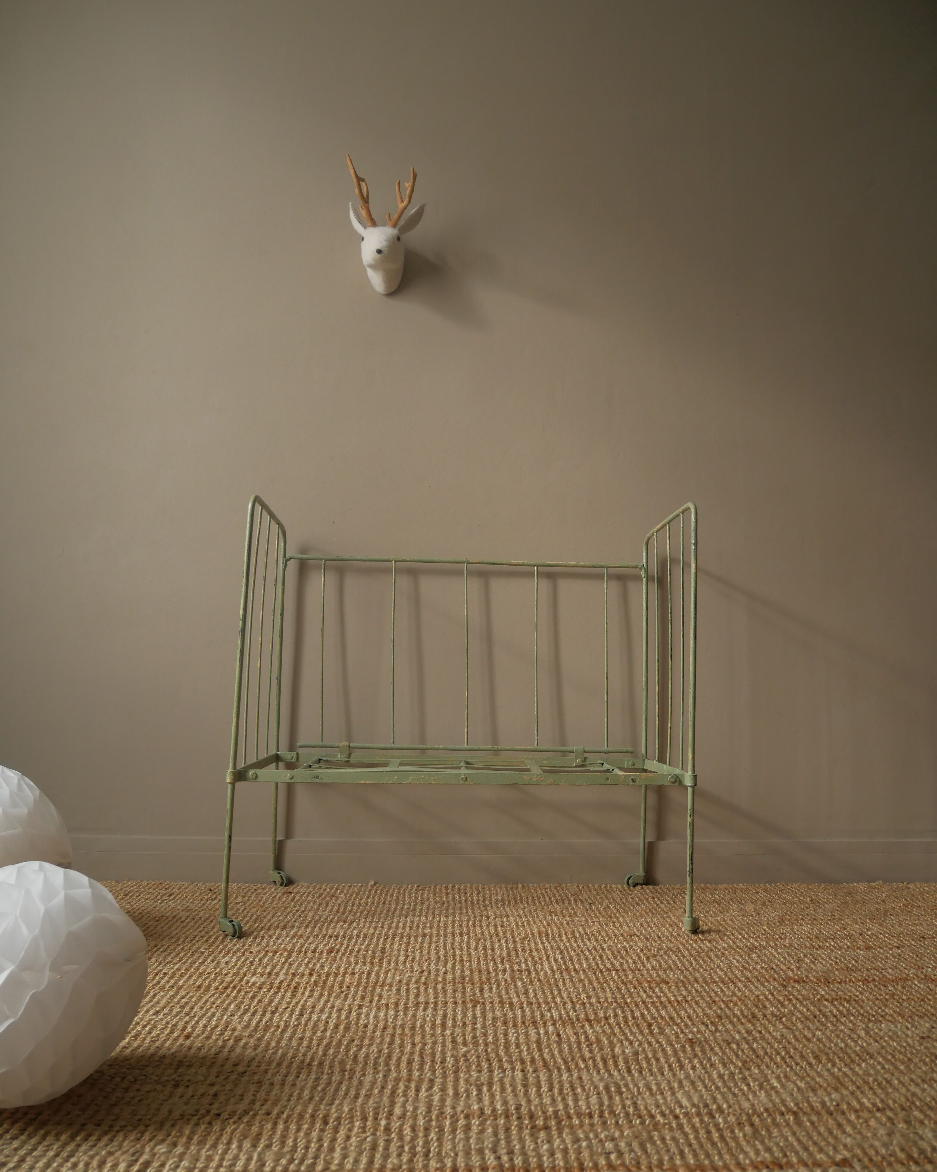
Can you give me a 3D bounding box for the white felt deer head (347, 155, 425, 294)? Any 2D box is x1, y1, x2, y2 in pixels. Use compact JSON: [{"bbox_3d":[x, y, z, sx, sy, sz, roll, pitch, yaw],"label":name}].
[{"bbox_3d":[-0.159,-0.716,1.816,0.152,0.263,0.131,1,-6,-1],"label":"white felt deer head"}]

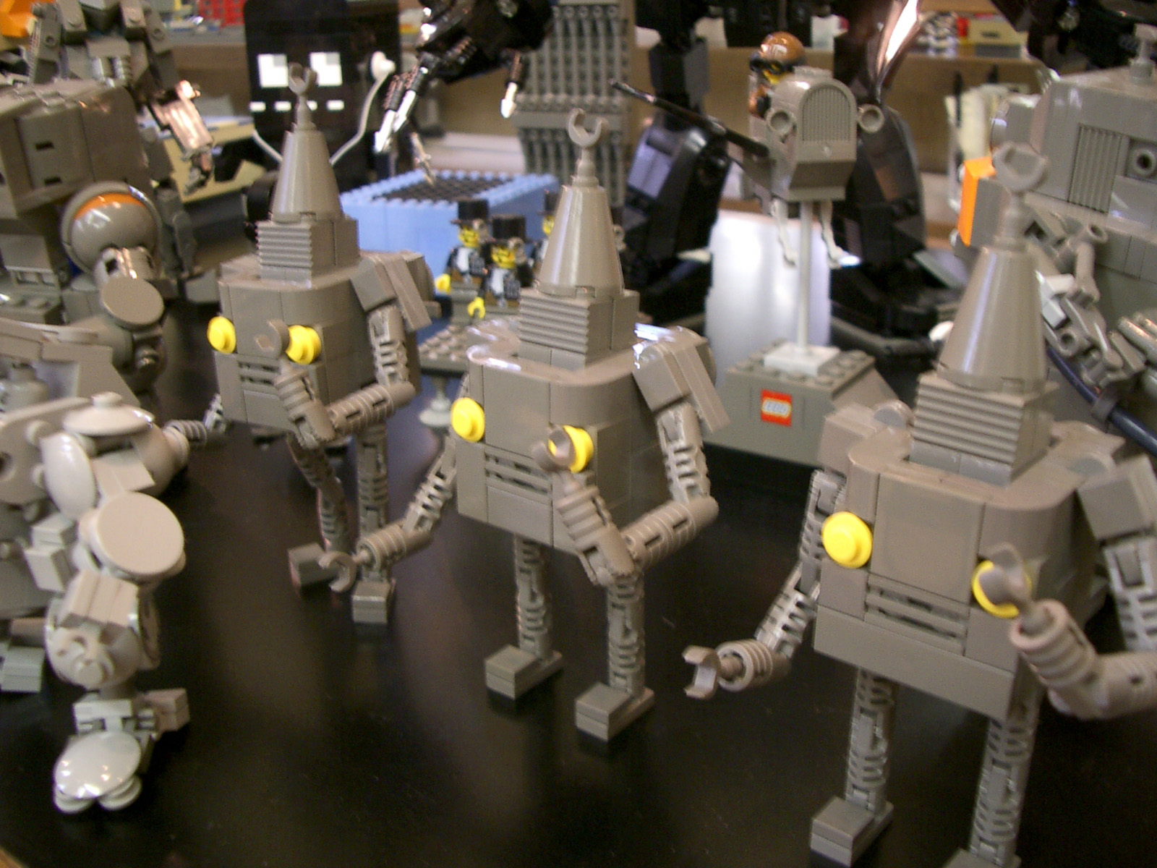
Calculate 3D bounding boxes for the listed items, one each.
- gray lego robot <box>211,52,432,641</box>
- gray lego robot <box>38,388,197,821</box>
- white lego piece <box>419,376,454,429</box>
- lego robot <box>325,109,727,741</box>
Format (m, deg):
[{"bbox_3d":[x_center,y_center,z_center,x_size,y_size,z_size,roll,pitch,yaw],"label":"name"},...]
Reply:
[{"bbox_3d":[-0.065,-0.021,0.266,0.068,0.120,0.061,13,22,30],"label":"gray lego robot"},{"bbox_3d":[-0.083,0.029,0.210,0.027,0.071,0.030,8,20,19],"label":"gray lego robot"},{"bbox_3d":[-0.051,-0.013,0.429,0.016,0.016,0.016,1,20,0],"label":"white lego piece"},{"bbox_3d":[-0.007,-0.002,0.224,0.069,0.117,0.061,15,23,35],"label":"lego robot"}]

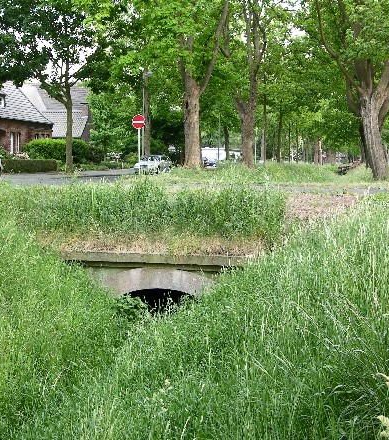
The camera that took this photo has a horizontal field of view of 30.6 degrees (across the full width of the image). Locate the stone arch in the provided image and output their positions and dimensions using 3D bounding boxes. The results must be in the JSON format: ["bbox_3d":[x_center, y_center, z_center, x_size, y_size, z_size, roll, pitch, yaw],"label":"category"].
[{"bbox_3d":[-0.612,1.121,12.100,2.050,0.650,0.500,1,5,13],"label":"stone arch"}]

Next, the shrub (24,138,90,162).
[{"bbox_3d":[-10.004,-4.725,52.000,4.000,2.300,3.200,1,5,13],"label":"shrub"}]

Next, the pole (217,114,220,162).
[{"bbox_3d":[2.696,-8.763,80.000,0.150,6.300,0.150,1,5,13],"label":"pole"}]

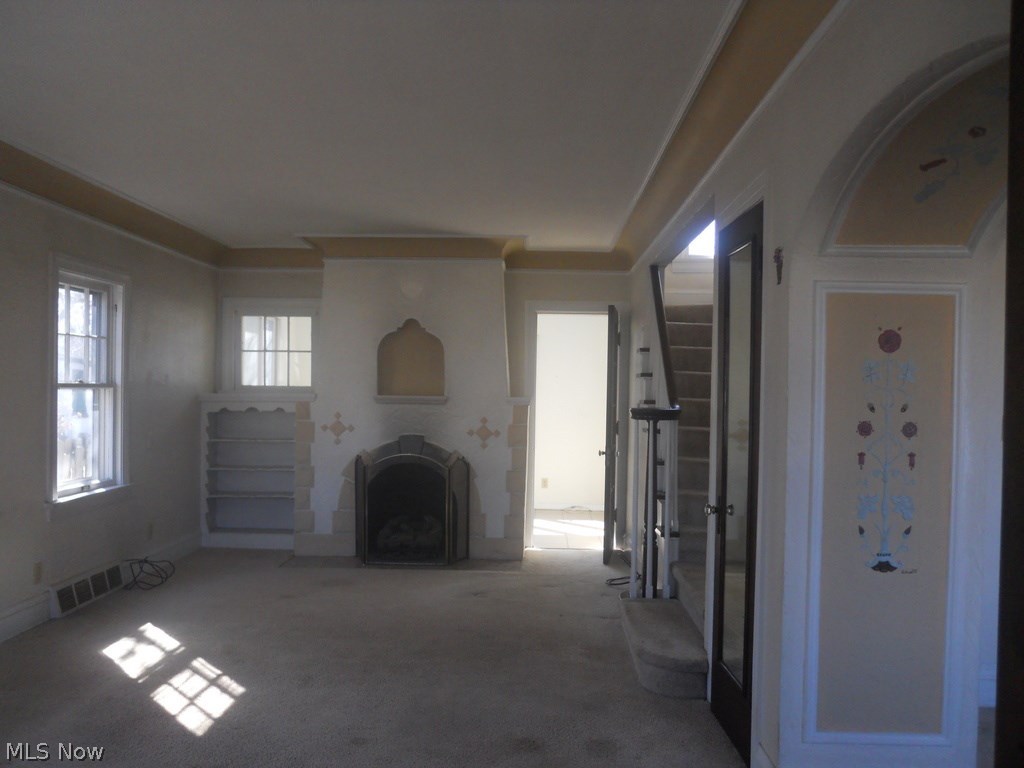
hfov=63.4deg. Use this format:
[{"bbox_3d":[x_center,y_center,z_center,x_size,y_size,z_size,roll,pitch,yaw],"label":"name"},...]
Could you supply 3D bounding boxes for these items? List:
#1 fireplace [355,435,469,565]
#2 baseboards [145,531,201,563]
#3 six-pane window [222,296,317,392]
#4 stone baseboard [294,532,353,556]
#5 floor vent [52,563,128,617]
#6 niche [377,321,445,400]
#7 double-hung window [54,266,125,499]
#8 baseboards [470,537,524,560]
[{"bbox_3d":[-0.798,0.915,6.616,0.900,0.980,0.400,1,0,2],"label":"fireplace"},{"bbox_3d":[-2.611,1.290,6.374,0.025,0.150,1.040,1,0,2],"label":"baseboards"},{"bbox_3d":[-2.090,-0.341,7.134,0.850,0.800,0.090,1,0,2],"label":"six-pane window"},{"bbox_3d":[-1.486,1.290,6.640,0.494,0.188,0.060,1,0,1],"label":"stone baseboard"},{"bbox_3d":[-2.642,1.265,5.184,0.060,0.188,0.790,1,0,2],"label":"floor vent"},{"bbox_3d":[-0.805,-0.195,6.731,0.570,0.660,0.170,1,0,2],"label":"niche"},{"bbox_3d":[-2.671,-0.001,5.205,0.110,1.360,0.810,1,0,2],"label":"double-hung window"},{"bbox_3d":[-0.129,1.325,6.662,0.445,0.180,0.035,1,0,2],"label":"baseboards"}]

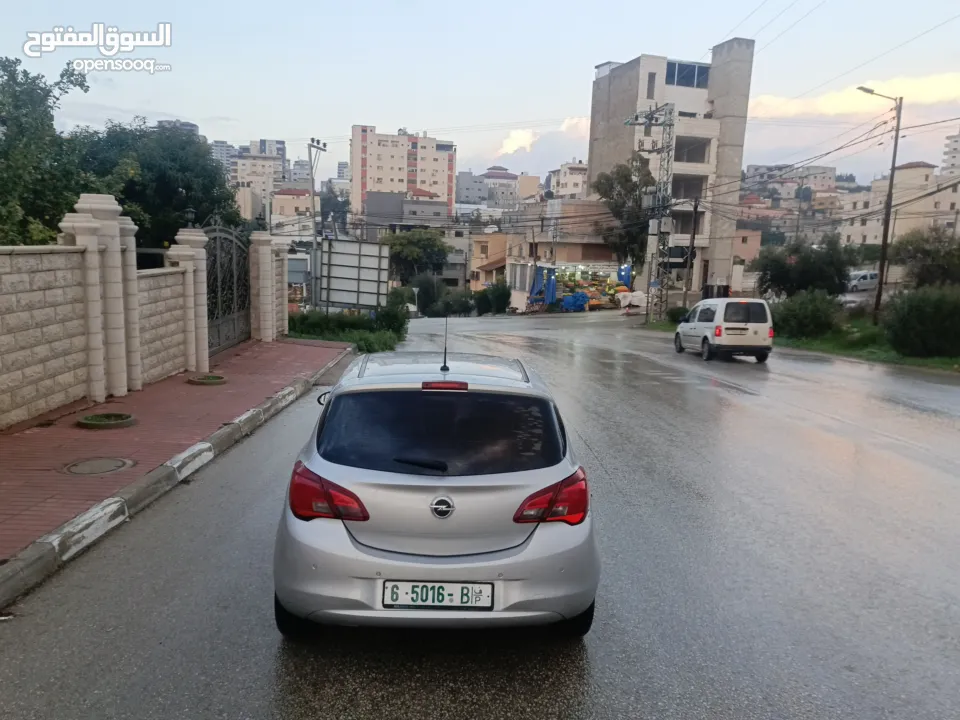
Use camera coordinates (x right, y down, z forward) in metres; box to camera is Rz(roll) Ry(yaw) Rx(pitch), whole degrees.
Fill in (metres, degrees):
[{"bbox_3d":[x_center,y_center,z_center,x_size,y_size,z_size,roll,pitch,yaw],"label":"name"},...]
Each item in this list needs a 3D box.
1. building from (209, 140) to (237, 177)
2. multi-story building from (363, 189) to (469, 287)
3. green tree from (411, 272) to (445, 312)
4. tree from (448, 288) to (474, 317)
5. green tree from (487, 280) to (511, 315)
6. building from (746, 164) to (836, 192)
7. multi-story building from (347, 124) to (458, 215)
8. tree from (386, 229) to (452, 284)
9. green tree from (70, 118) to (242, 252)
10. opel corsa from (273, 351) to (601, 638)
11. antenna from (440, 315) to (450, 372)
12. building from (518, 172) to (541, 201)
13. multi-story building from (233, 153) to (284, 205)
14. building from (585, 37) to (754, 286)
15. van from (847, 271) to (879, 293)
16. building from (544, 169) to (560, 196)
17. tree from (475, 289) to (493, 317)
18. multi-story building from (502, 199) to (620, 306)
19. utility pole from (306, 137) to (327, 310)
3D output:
[{"bbox_3d":[-219.266,-166.104,567.519,23.558,37.290,22.000,-1,9,-18],"label":"building"},{"bbox_3d":[-9.845,-19.665,108.415,16.244,15.325,13.000,2,9,0],"label":"multi-story building"},{"bbox_3d":[-3.732,-4.766,47.771,2.500,3.006,2.500,2,9,0],"label":"green tree"},{"bbox_3d":[-1.251,-3.887,45.000,1.800,1.950,1.800,2,10,0],"label":"tree"},{"bbox_3d":[1.469,-4.566,48.296,1.900,2.679,1.900,2,9,0],"label":"green tree"},{"bbox_3d":[120.744,-69.772,258.000,31.000,11.000,14.000,4,10,9],"label":"building"},{"bbox_3d":[-21.999,-50.976,189.728,28.750,27.085,16.000,1,9,-10],"label":"multi-story building"},{"bbox_3d":[-7.272,-12.139,80.000,7.700,7.300,7.200,2,9,0],"label":"tree"},{"bbox_3d":[-9.966,-4.131,20.517,5.200,6.353,5.200,2,9,0],"label":"green tree"},{"bbox_3d":[-0.280,0.650,5.070,1.750,1.480,4.020,2,8,-3],"label":"opel corsa"},{"bbox_3d":[-0.189,-0.099,3.750,0.050,0.380,0.050,2,36,-1],"label":"antenna"},{"bbox_3d":[14.907,-52.868,205.428,6.611,8.714,11.000,2,9,0],"label":"building"},{"bbox_3d":[-102.044,-81.025,306.757,23.438,25.690,18.000,0,9,-12],"label":"multi-story building"},{"bbox_3d":[16.825,-17.369,61.926,9.064,21.134,11.685,-1,9,-19],"label":"building"},{"bbox_3d":[33.363,-6.844,57.865,4.400,1.800,1.800,0,9,-15],"label":"van"},{"bbox_3d":[20.509,-48.170,183.346,4.546,7.755,11.000,4,9,10],"label":"building"},{"bbox_3d":[0.321,-5.270,61.000,1.700,2.600,1.700,2,9,0],"label":"tree"},{"bbox_3d":[8.475,-11.273,70.421,11.914,10.742,11.000,3,9,3],"label":"multi-story building"},{"bbox_3d":[-8.966,-7.367,37.300,0.350,9.560,2.100,5,11,23],"label":"utility pole"}]

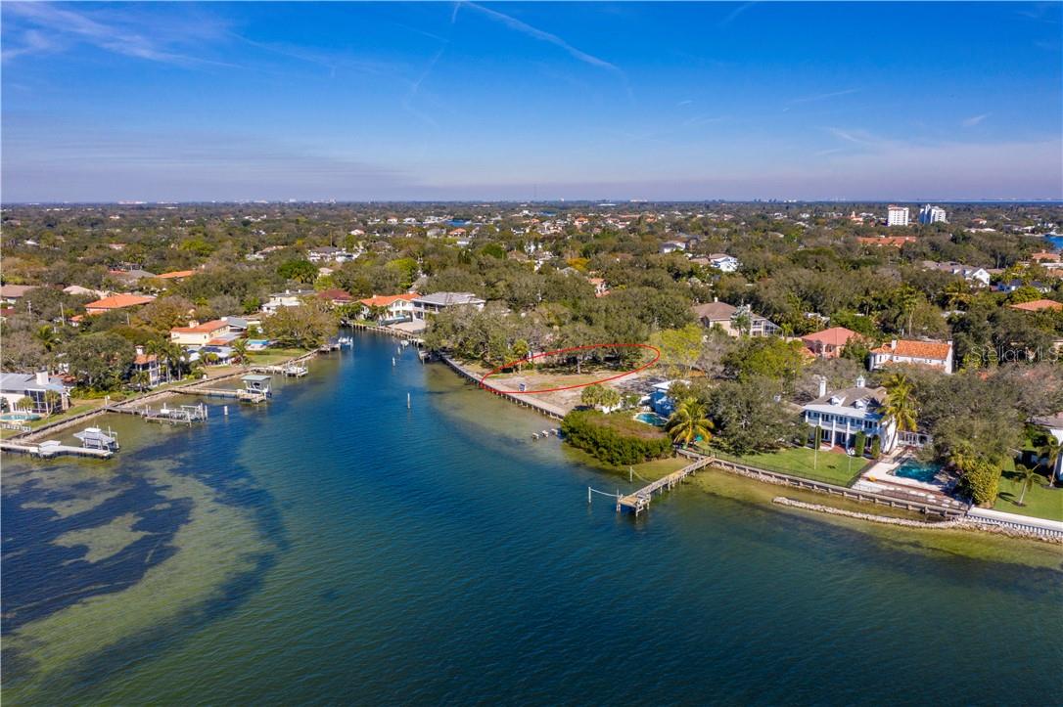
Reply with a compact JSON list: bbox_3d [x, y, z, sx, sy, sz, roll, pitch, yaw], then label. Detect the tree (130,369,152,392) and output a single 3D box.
[{"bbox_3d":[-90.170,6.375,190.782,4.600,5.700,4.600,0,11,0],"label":"tree"}]

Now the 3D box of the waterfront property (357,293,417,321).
[{"bbox_3d":[-54.768,-18.093,307.040,12.000,9.200,21.000,10,15,43],"label":"waterfront property"}]

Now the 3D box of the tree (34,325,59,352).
[{"bbox_3d":[-131.505,-2.862,222.941,6.000,9.600,6.000,-4,11,-20],"label":"tree"}]

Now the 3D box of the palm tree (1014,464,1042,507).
[{"bbox_3d":[72.829,19.173,121.148,4.800,6.000,4.800,0,11,0],"label":"palm tree"}]

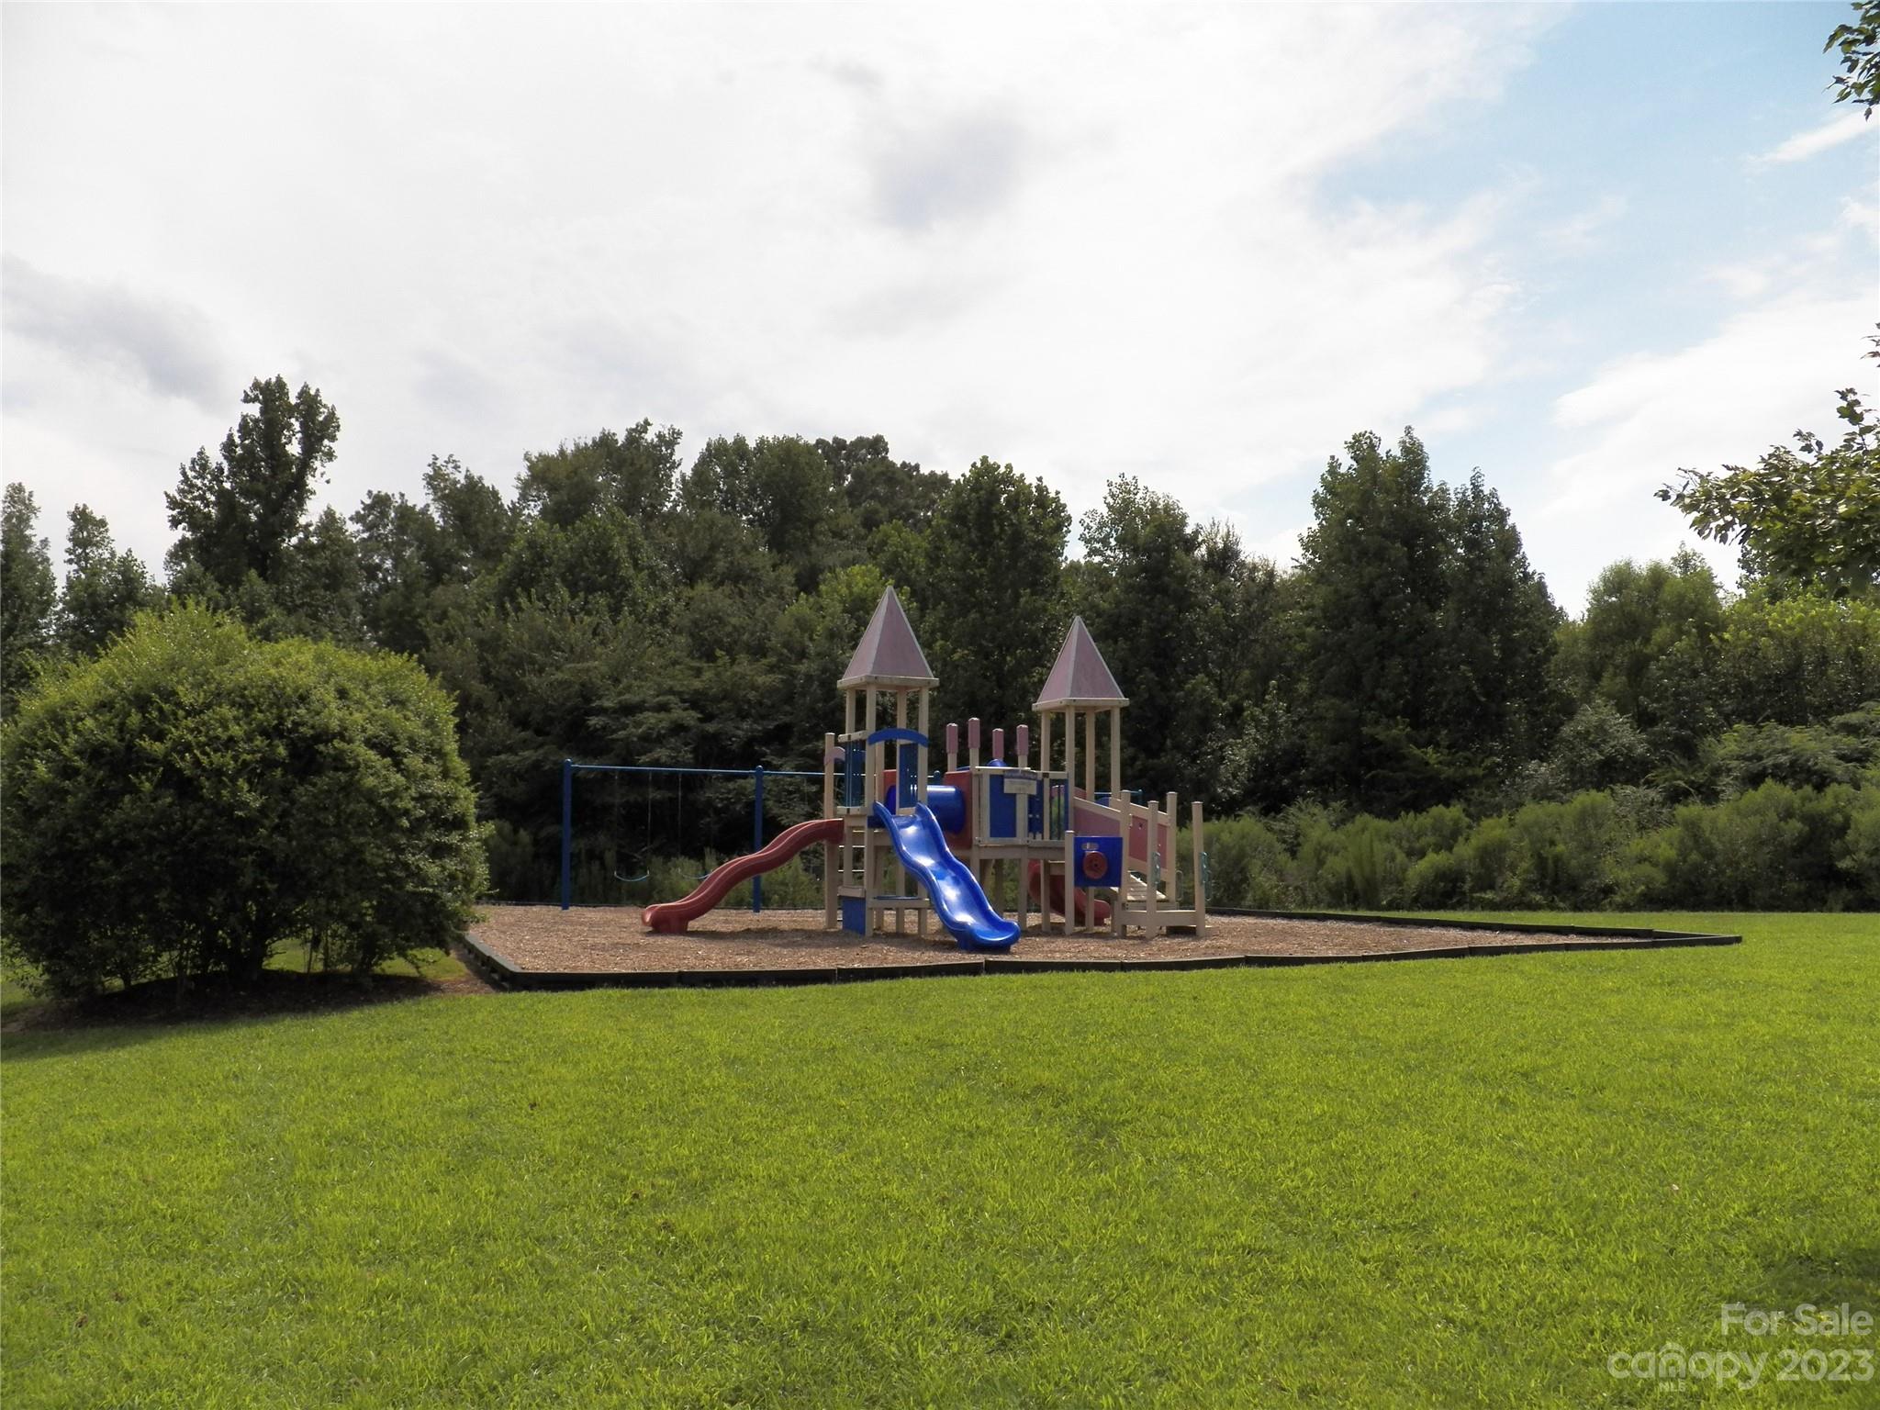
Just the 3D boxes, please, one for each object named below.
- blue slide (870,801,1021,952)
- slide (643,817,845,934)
[{"bbox_3d":[0.042,2.058,18.578,0.647,1.744,2.695,2,-5,-24],"label":"blue slide"},{"bbox_3d":[-2.573,2.246,20.127,2.587,1.509,0.627,2,-5,-24],"label":"slide"}]

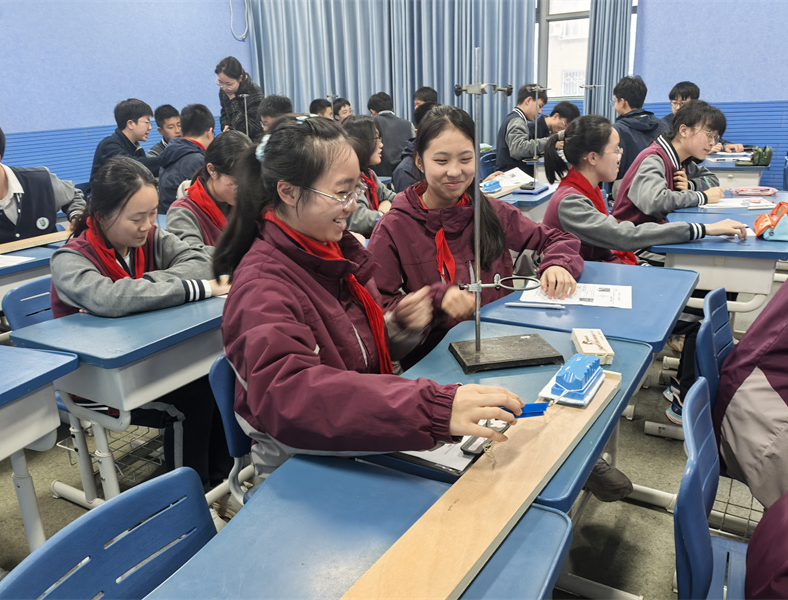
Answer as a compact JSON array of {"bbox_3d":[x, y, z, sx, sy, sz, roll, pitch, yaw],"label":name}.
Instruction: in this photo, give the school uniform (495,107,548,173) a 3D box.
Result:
[{"bbox_3d":[0.993,-1.109,4.737,0.400,0.600,0.440,7,20,25],"label":"school uniform"}]

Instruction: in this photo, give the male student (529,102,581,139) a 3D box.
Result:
[{"bbox_3d":[1.024,-0.828,4.523,0.650,1.150,0.480,9,21,31],"label":"male student"}]

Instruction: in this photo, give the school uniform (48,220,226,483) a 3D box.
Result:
[{"bbox_3d":[-0.799,0.192,2.011,0.600,0.892,0.520,11,23,36],"label":"school uniform"}]

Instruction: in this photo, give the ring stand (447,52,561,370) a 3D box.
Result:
[{"bbox_3d":[0.216,-0.162,1.182,0.210,0.600,0.140,-7,19,-13],"label":"ring stand"}]

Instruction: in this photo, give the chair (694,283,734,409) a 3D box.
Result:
[{"bbox_3d":[1.055,0.339,1.690,0.440,0.748,0.400,9,21,31],"label":"chair"}]

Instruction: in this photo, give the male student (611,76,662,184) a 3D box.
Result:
[{"bbox_3d":[1.390,-0.694,3.856,0.480,1.280,0.550,-15,22,-34],"label":"male student"}]

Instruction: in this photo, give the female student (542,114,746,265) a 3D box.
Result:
[{"bbox_3d":[0.896,-0.091,2.383,0.700,1.170,0.460,7,20,25],"label":"female student"}]

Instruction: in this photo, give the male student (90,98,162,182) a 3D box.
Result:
[{"bbox_3d":[-1.401,-0.547,3.750,0.680,1.270,0.500,1,18,8],"label":"male student"}]

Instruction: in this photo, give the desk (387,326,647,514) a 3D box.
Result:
[{"bbox_3d":[0.231,0.525,1.271,0.450,0.750,0.645,7,20,25],"label":"desk"}]

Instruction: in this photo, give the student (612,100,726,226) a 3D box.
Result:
[{"bbox_3d":[1.196,-0.256,2.753,0.600,1.172,0.500,9,21,31],"label":"student"}]

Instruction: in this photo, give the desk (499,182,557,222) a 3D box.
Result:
[{"bbox_3d":[0.668,-0.247,3.556,0.450,0.750,0.645,7,20,25],"label":"desk"}]

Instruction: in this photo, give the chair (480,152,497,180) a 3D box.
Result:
[{"bbox_3d":[0.875,-0.737,4.953,0.450,0.790,0.400,7,20,25],"label":"chair"}]

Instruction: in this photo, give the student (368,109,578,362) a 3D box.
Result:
[{"bbox_3d":[0.223,0.118,1.685,0.540,1.235,0.560,-16,22,-35],"label":"student"}]

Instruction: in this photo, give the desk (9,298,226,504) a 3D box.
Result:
[{"bbox_3d":[-0.609,0.379,1.823,0.450,0.750,0.645,9,21,31],"label":"desk"}]

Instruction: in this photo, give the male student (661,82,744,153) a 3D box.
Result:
[{"bbox_3d":[1.892,-0.806,4.210,0.650,1.235,0.500,13,24,40],"label":"male student"}]

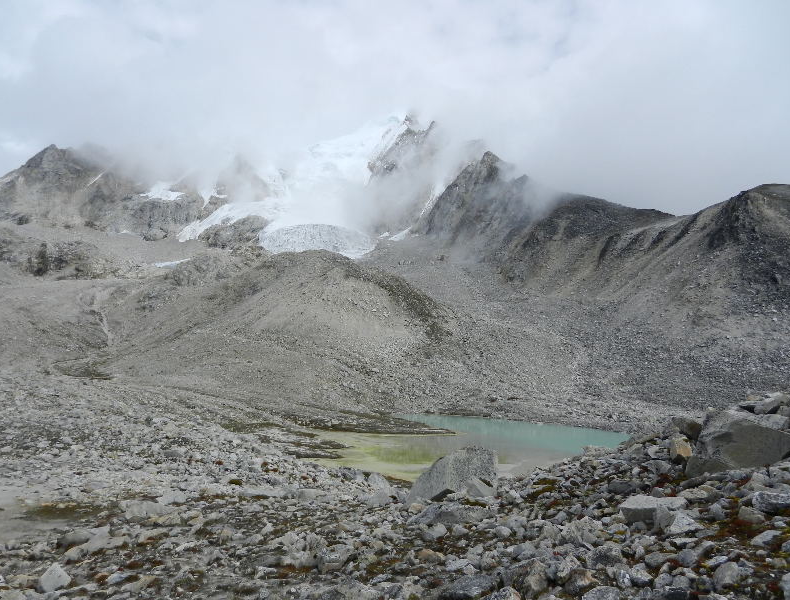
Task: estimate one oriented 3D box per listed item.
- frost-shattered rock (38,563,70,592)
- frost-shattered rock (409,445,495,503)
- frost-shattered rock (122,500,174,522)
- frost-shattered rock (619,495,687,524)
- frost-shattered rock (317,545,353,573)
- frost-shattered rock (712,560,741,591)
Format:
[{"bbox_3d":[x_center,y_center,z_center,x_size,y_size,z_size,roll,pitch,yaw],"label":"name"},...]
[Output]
[{"bbox_3d":[-3.605,2.930,6.100,0.320,0.260,0.250,0,-1,0],"label":"frost-shattered rock"},{"bbox_3d":[1.254,3.827,12.600,1.900,1.100,1.300,0,-1,0],"label":"frost-shattered rock"},{"bbox_3d":[-4.607,3.953,10.800,0.980,0.330,0.600,0,-1,0],"label":"frost-shattered rock"},{"bbox_3d":[3.922,3.198,8.800,1.030,0.340,0.600,0,-1,0],"label":"frost-shattered rock"},{"bbox_3d":[-0.690,2.997,6.700,0.410,0.250,0.320,0,-1,0],"label":"frost-shattered rock"},{"bbox_3d":[3.270,2.718,5.700,0.250,0.240,0.240,0,-1,0],"label":"frost-shattered rock"}]

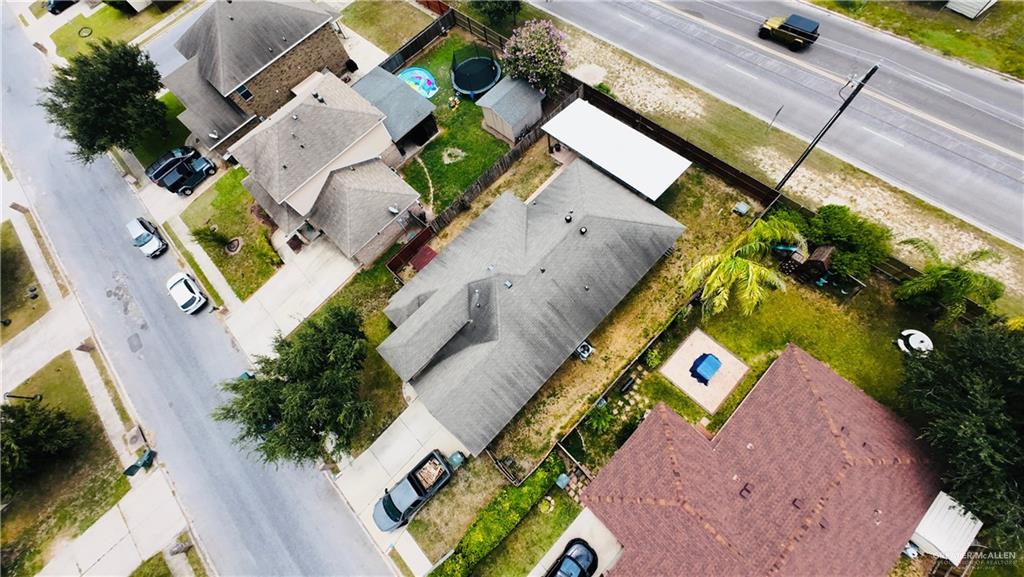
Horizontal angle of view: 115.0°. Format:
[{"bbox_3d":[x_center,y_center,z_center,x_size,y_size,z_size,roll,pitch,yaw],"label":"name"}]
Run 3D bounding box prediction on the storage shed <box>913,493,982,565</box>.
[{"bbox_3d":[21.465,12.044,17.175,2.150,2.350,2.600,42,81,18],"label":"storage shed"}]

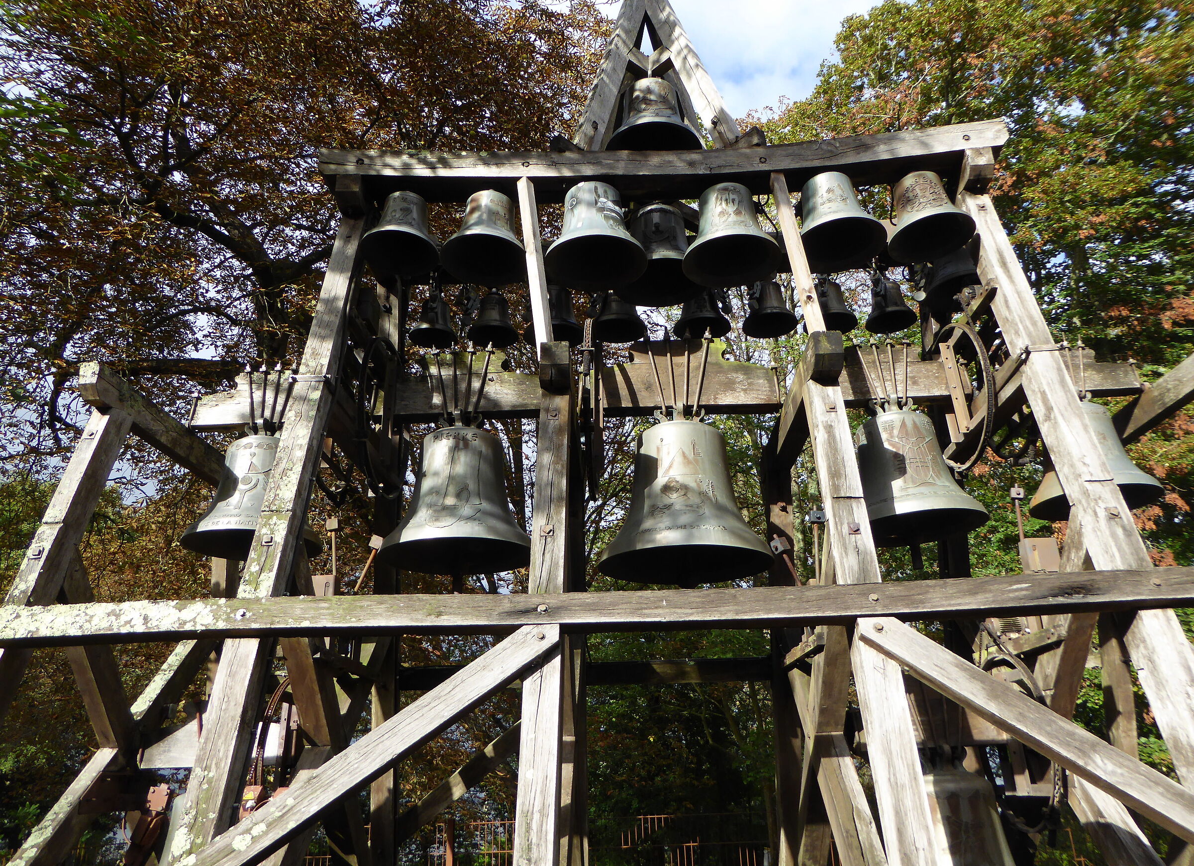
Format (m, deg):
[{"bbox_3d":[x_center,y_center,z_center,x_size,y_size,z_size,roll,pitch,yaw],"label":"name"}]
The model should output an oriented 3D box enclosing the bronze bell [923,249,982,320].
[{"bbox_3d":[2.526,-1.179,5.771,0.522,0.470,0.522,-2,-22,1],"label":"bronze bell"}]

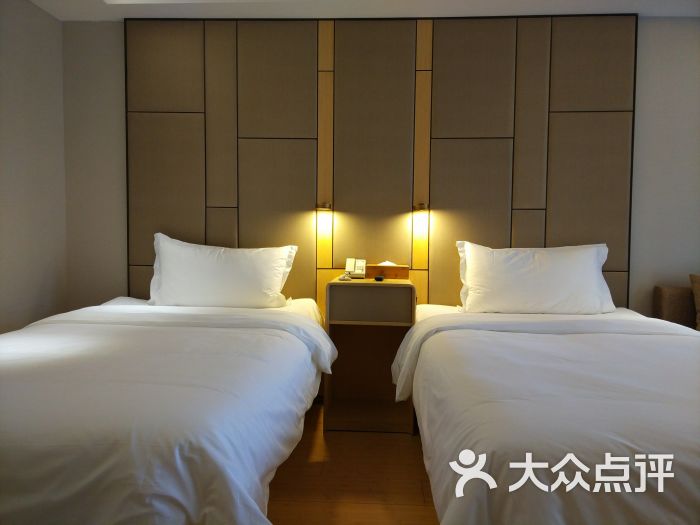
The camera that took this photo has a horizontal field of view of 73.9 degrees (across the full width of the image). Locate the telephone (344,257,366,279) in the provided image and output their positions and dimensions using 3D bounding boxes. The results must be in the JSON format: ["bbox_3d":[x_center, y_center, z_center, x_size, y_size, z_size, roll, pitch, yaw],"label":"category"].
[{"bbox_3d":[0.034,0.035,2.755,0.120,0.110,0.160,1,3,5],"label":"telephone"}]

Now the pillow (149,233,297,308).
[{"bbox_3d":[-0.704,0.050,2.599,0.770,0.410,0.180,1,-17,2],"label":"pillow"}]

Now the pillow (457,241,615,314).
[{"bbox_3d":[1.010,0.085,2.546,0.790,0.410,0.180,1,-17,2],"label":"pillow"}]

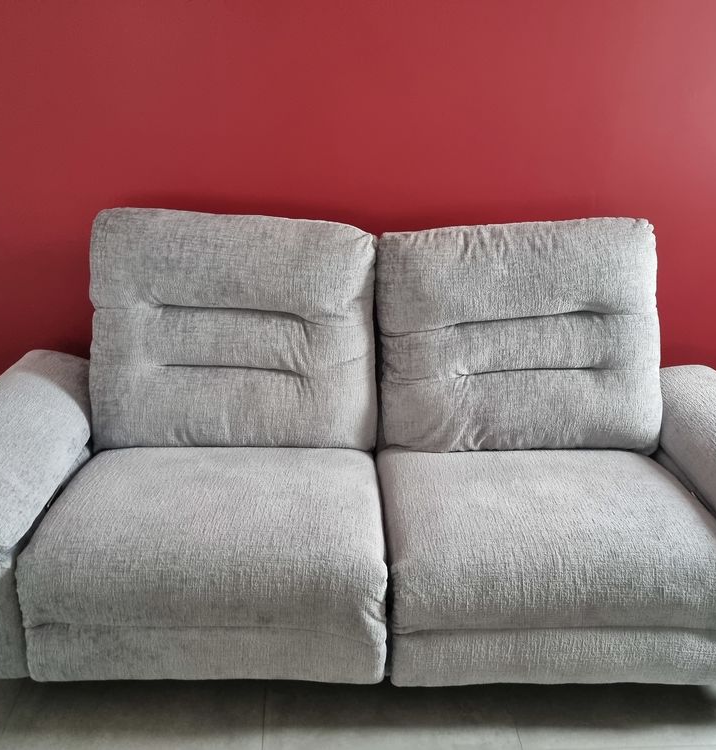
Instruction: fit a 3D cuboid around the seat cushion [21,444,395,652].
[{"bbox_3d":[-0.322,0.364,1.779,0.735,0.230,0.530,1,26,-3],"label":"seat cushion"}]

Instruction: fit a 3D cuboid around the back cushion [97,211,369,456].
[{"bbox_3d":[-0.325,-0.123,2.004,0.735,0.600,0.220,1,10,-3],"label":"back cushion"}]

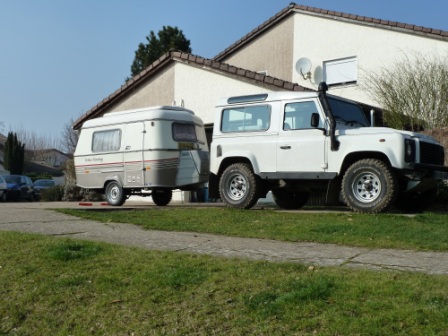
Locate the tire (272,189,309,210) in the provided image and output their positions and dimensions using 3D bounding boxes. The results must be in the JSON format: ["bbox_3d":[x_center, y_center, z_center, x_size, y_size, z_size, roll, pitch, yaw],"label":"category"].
[{"bbox_3d":[1.295,0.413,10.500,0.800,0.790,0.260,-1,-4,40],"label":"tire"}]

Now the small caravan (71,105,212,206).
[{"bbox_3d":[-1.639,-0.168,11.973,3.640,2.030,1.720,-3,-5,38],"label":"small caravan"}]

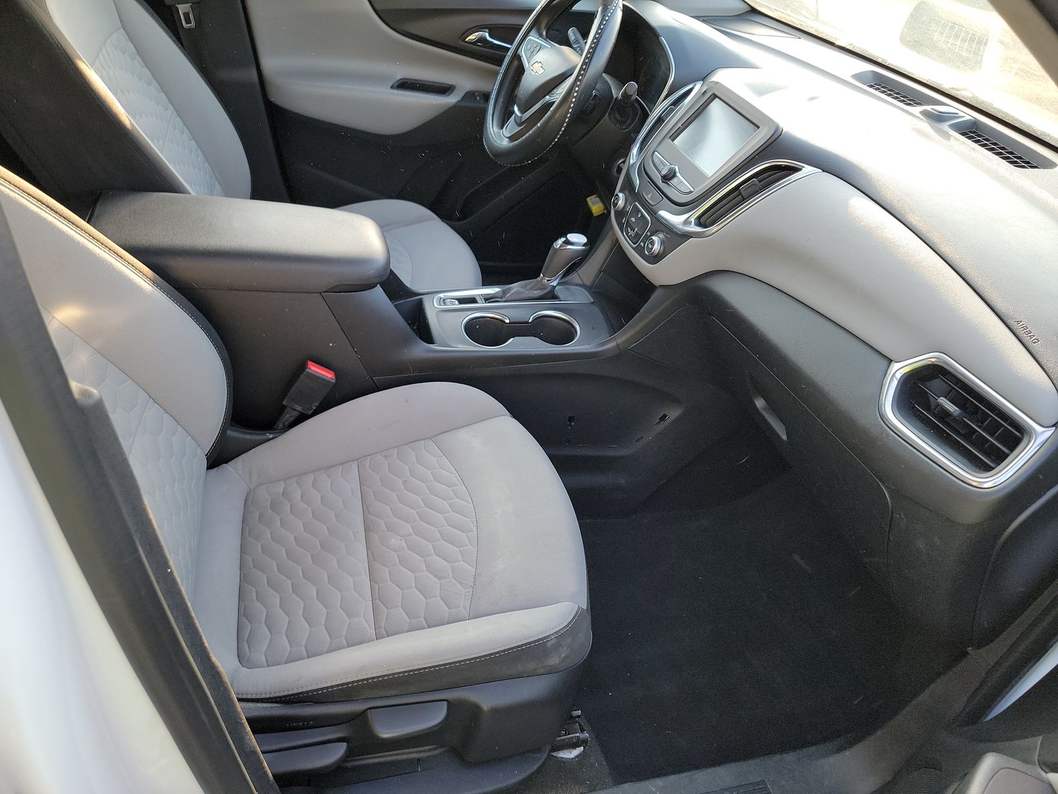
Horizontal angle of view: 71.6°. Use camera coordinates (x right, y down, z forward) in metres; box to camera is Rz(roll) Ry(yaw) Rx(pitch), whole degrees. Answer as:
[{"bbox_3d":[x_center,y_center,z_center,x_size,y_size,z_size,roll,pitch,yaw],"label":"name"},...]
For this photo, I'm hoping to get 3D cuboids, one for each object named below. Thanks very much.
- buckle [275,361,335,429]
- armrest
[{"bbox_3d":[-0.327,-0.001,1.054,0.044,0.125,0.026,25,28,-32],"label":"buckle"},{"bbox_3d":[-0.402,-0.220,1.041,0.395,0.058,0.197,-2,39,-16],"label":"armrest"}]

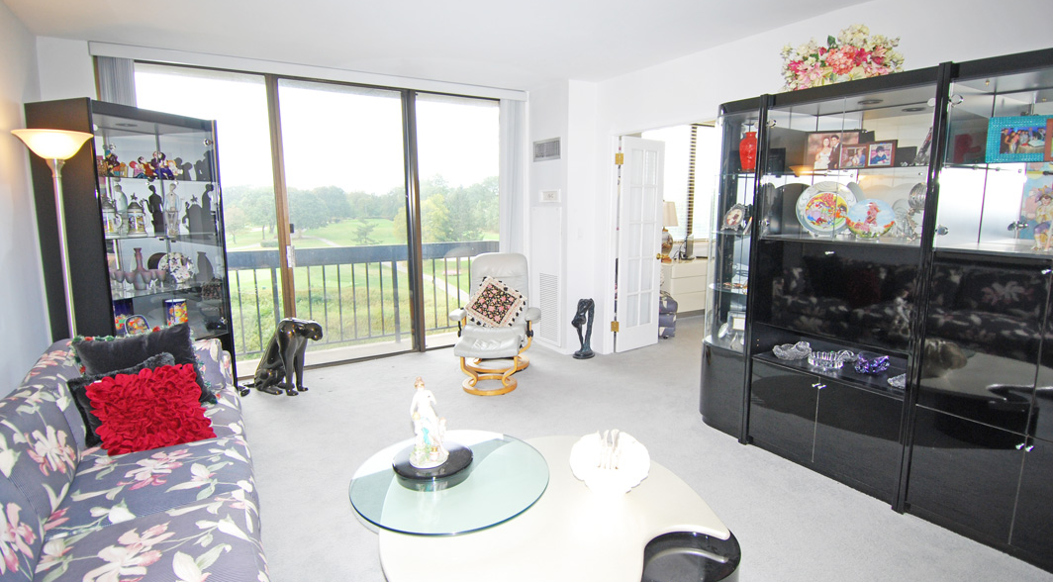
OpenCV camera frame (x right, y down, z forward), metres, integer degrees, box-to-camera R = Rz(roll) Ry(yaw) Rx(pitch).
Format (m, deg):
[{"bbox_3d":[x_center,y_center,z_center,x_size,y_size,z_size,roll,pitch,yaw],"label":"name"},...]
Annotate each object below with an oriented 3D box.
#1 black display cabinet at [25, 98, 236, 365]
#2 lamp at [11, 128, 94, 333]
[{"bbox_3d":[-2.596,-0.162,3.626,0.490,2.030,0.880,2,10,14],"label":"black display cabinet"},{"bbox_3d":[-2.521,0.057,2.970,0.330,1.820,0.330,-6,11,-31],"label":"lamp"}]

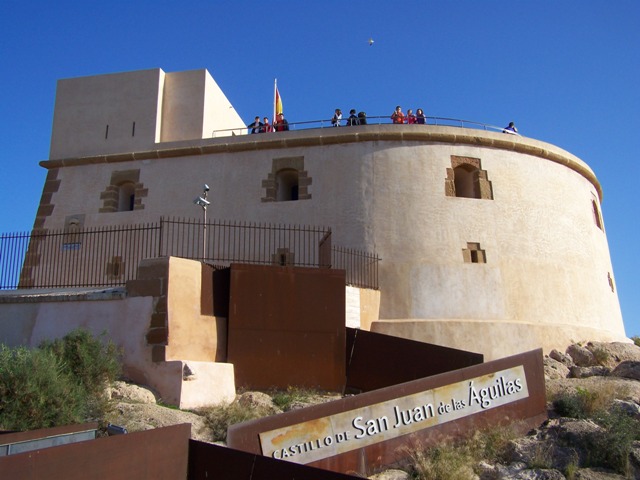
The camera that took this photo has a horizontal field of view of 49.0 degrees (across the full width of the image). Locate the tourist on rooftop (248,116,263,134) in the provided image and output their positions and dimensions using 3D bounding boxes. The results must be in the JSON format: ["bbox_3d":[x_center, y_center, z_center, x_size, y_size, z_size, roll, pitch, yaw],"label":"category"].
[{"bbox_3d":[-2.780,-4.677,31.071,0.600,1.700,0.380,-3,-15,12],"label":"tourist on rooftop"}]

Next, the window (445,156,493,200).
[{"bbox_3d":[6.121,-2.502,29.079,2.191,2.035,0.400,4,-21,-14],"label":"window"}]

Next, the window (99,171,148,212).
[{"bbox_3d":[-8.518,-2.077,30.822,2.319,2.070,0.400,-3,-21,12],"label":"window"}]

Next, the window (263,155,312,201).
[{"bbox_3d":[-1.341,-2.463,29.344,2.152,2.117,0.400,-3,-21,12],"label":"window"}]

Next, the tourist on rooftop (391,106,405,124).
[{"bbox_3d":[3.329,-4.935,30.131,0.550,1.720,0.380,2,-15,-10],"label":"tourist on rooftop"}]

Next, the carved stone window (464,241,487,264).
[{"bbox_3d":[6.087,0.585,27.893,1.040,0.891,0.350,3,-21,-14],"label":"carved stone window"}]

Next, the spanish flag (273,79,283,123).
[{"bbox_3d":[-1.872,-6.100,30.944,0.480,2.200,0.300,-3,-15,12],"label":"spanish flag"}]

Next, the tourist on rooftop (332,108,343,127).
[{"bbox_3d":[0.786,-4.876,30.340,0.500,1.680,0.380,9,-17,-32],"label":"tourist on rooftop"}]

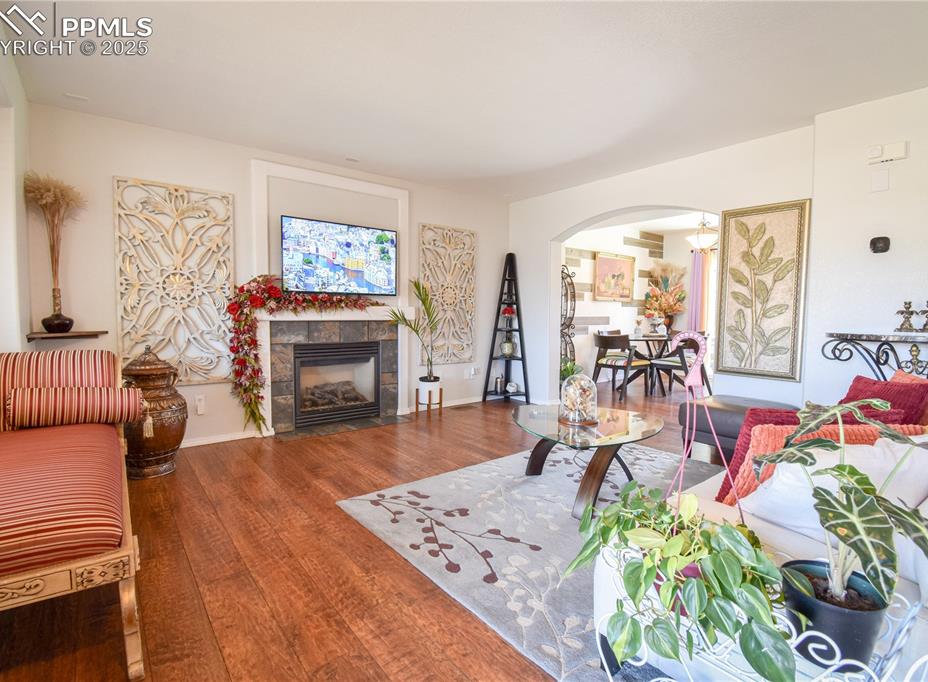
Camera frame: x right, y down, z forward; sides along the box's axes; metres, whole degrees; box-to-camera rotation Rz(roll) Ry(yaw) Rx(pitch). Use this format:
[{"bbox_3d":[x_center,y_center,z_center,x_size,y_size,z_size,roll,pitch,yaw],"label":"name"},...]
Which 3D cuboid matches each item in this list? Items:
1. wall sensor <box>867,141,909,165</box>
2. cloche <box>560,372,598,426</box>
[{"bbox_3d":[2.674,-1.186,2.697,0.045,0.110,0.180,-3,5,-42],"label":"wall sensor"},{"bbox_3d":[0.694,0.341,2.574,0.240,0.285,0.240,0,4,0],"label":"cloche"}]

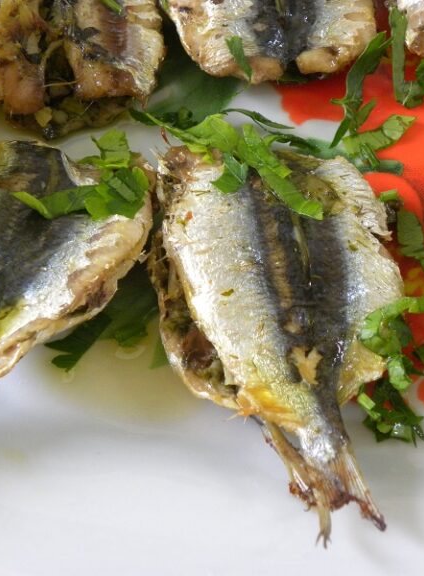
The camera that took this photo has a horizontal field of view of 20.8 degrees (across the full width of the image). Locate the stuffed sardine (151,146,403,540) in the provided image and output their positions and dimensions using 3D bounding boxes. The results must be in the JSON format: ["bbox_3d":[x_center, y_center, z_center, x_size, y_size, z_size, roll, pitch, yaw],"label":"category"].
[{"bbox_3d":[0.019,0.009,0.301,0.065,0.025,0.115,-6,54,-5],"label":"stuffed sardine"}]

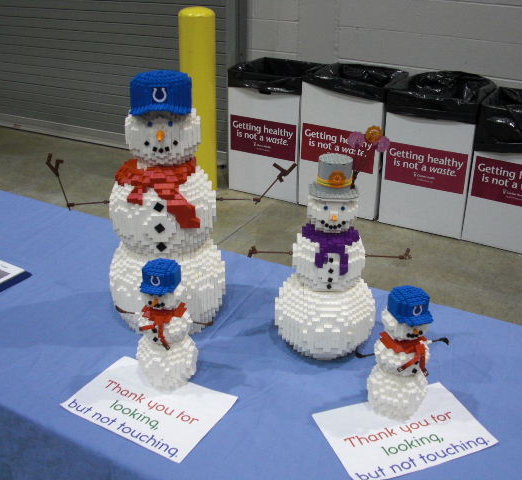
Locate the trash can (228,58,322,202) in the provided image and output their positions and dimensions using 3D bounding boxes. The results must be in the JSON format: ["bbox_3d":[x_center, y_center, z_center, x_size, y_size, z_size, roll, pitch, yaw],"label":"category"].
[{"bbox_3d":[0.116,-0.685,4.095,0.472,0.738,0.450,14,29,25],"label":"trash can"}]

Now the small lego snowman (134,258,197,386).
[{"bbox_3d":[-0.181,0.167,1.254,0.115,0.270,0.118,7,27,13],"label":"small lego snowman"}]

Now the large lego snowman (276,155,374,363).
[{"bbox_3d":[0.136,0.040,1.335,0.209,0.430,0.209,2,27,2],"label":"large lego snowman"}]

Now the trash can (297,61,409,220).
[{"bbox_3d":[0.550,-0.585,3.897,0.473,0.742,0.470,14,29,25],"label":"trash can"}]

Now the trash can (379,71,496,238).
[{"bbox_3d":[0.977,-0.477,3.692,0.465,0.738,0.465,14,29,25],"label":"trash can"}]

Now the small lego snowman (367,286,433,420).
[{"bbox_3d":[0.254,0.207,1.183,0.115,0.267,0.118,-8,28,-16],"label":"small lego snowman"}]

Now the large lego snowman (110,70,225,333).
[{"bbox_3d":[-0.207,-0.070,1.407,0.256,0.558,0.256,-2,27,-4],"label":"large lego snowman"}]

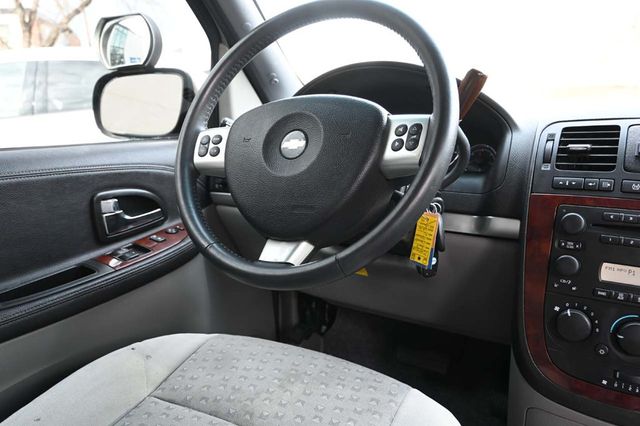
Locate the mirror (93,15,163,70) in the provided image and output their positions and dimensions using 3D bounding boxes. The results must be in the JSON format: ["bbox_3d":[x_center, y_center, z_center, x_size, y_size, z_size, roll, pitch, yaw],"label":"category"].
[{"bbox_3d":[-0.418,-0.372,1.050,0.120,0.110,0.055,2,12,15],"label":"mirror"}]

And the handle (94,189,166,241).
[{"bbox_3d":[-0.325,0.003,0.820,0.030,0.075,0.132,6,13,30],"label":"handle"}]

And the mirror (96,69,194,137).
[{"bbox_3d":[-0.394,-0.244,1.085,0.225,0.150,0.100,2,12,15],"label":"mirror"}]

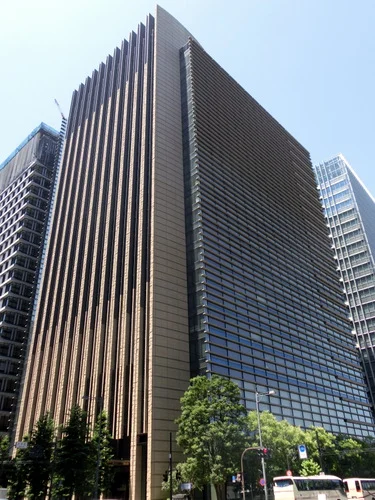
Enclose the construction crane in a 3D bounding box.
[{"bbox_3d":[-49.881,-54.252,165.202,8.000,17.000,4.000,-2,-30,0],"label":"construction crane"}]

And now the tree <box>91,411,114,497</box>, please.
[{"bbox_3d":[-9.196,22.933,45.835,2.700,10.170,2.700,-2,-30,0],"label":"tree"}]

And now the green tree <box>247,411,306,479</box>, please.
[{"bbox_3d":[12.516,28.567,58.339,7.600,11.710,7.600,-2,-30,0],"label":"green tree"}]

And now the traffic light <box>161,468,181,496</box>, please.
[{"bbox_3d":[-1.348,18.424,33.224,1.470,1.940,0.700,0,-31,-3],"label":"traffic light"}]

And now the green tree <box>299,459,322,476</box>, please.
[{"bbox_3d":[16.379,30.510,55.408,3.000,5.190,3.000,-2,-30,0],"label":"green tree"}]

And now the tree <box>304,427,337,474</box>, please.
[{"bbox_3d":[21.236,33.344,65.808,5.600,10.430,5.600,-2,-30,0],"label":"tree"}]

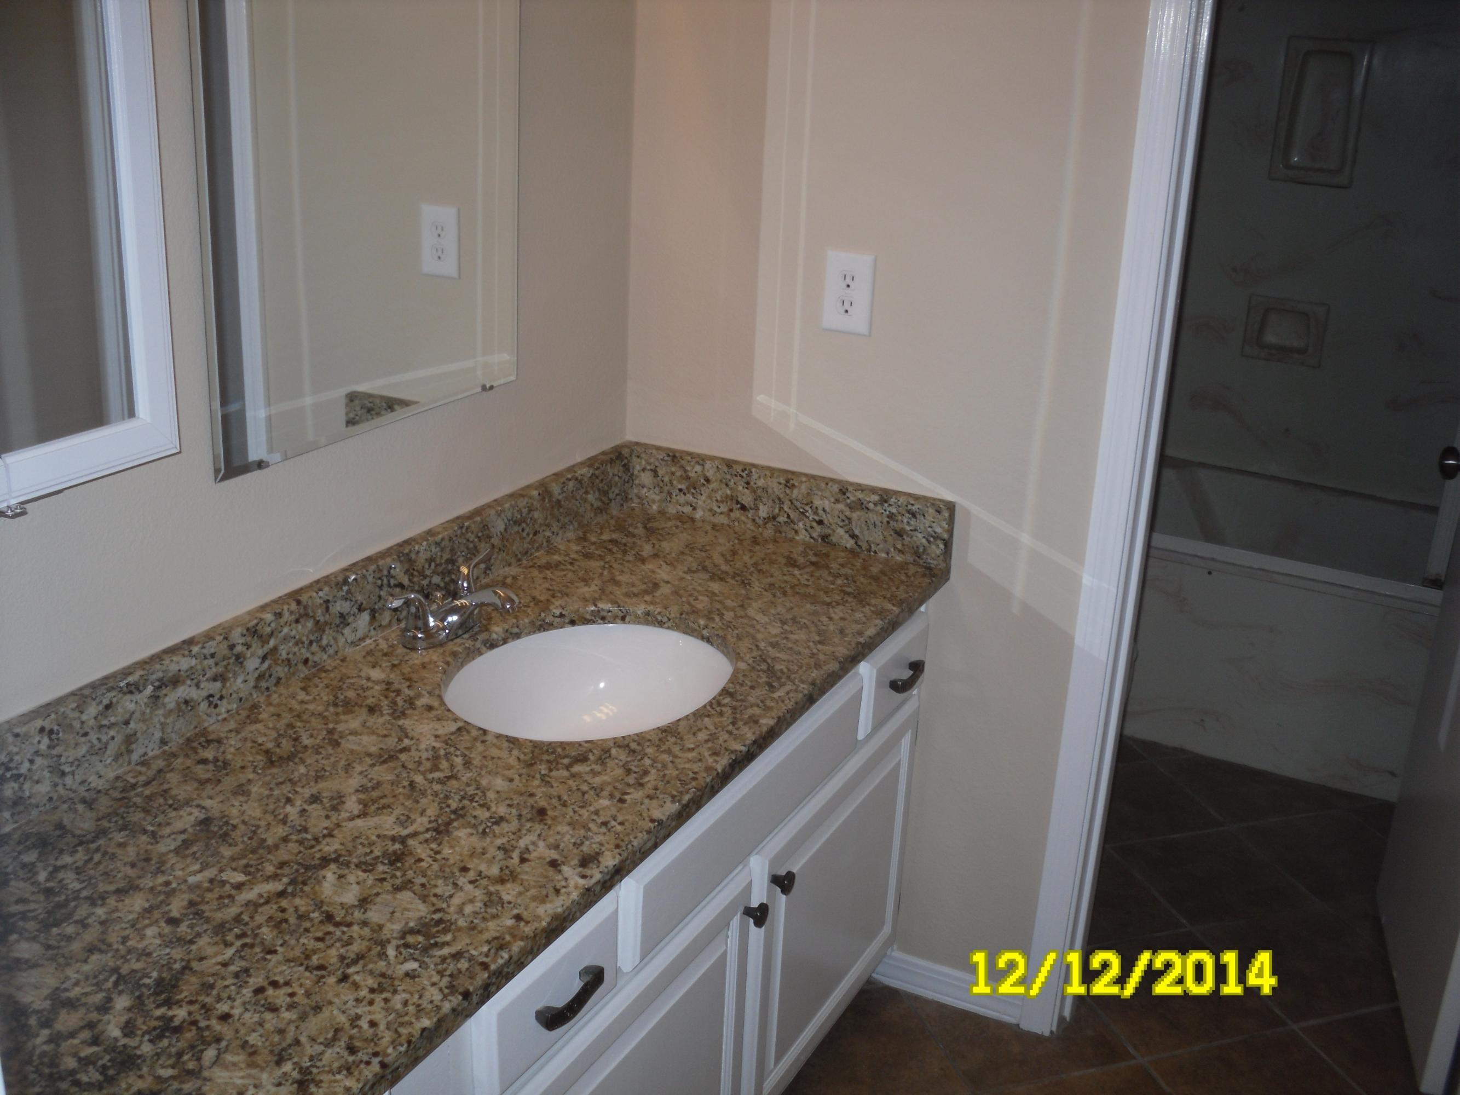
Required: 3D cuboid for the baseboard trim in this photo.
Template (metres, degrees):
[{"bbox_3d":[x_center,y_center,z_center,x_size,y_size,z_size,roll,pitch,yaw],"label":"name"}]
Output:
[{"bbox_3d":[0.368,0.739,2.486,0.262,0.064,0.015,12,22,25],"label":"baseboard trim"}]

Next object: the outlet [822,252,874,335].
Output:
[{"bbox_3d":[0.178,-0.378,2.201,0.078,0.121,0.010,12,22,25],"label":"outlet"}]

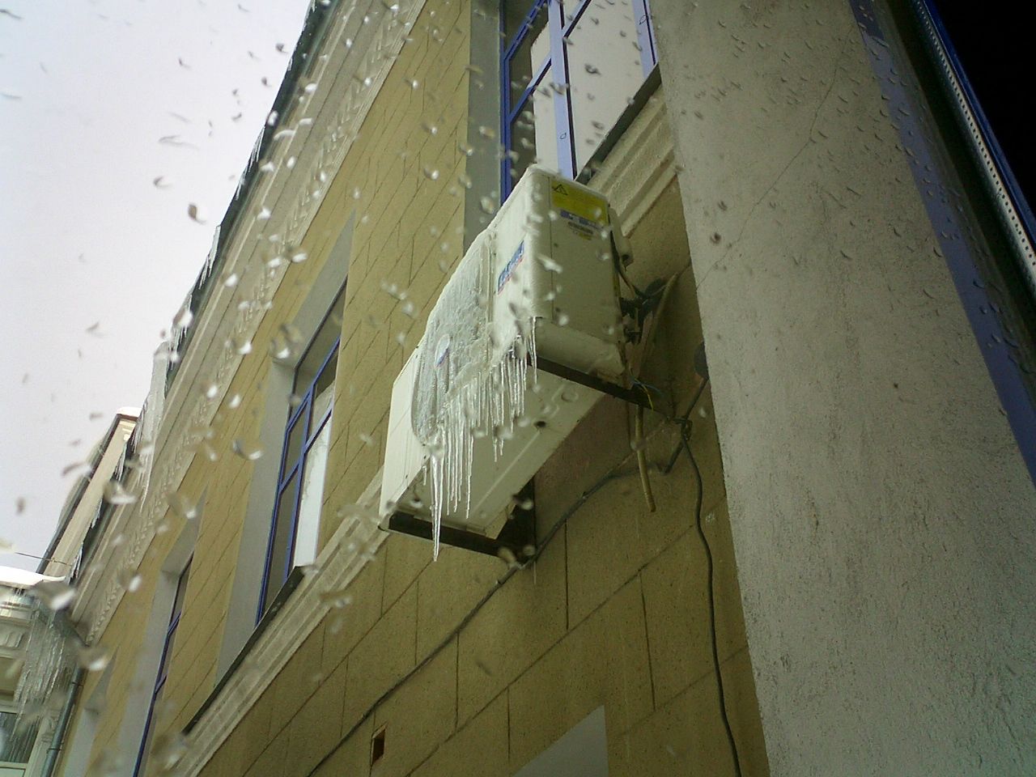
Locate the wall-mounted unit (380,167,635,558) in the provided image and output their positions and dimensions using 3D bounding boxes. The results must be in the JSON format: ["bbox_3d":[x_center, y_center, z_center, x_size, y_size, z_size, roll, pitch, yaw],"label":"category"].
[{"bbox_3d":[-0.047,-0.047,2.829,0.268,0.536,0.842,19,-45,-21],"label":"wall-mounted unit"}]

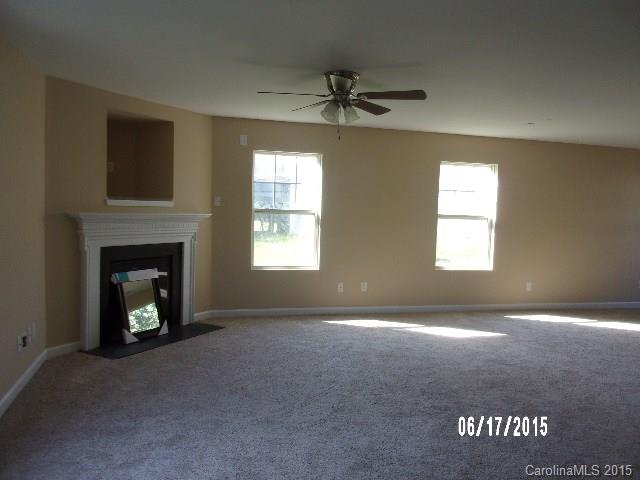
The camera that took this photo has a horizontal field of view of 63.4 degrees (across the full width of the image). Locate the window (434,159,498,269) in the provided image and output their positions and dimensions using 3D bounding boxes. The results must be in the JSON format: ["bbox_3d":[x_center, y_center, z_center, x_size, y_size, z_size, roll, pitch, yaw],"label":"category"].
[{"bbox_3d":[2.059,-0.316,7.274,0.904,1.502,0.101,1,5,-15],"label":"window"}]

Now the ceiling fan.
[{"bbox_3d":[0.163,-1.073,3.939,1.293,0.379,1.273,1,5,-15],"label":"ceiling fan"}]

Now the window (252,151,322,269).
[{"bbox_3d":[-0.418,-0.353,6.607,0.894,1.490,0.101,1,5,-15],"label":"window"}]

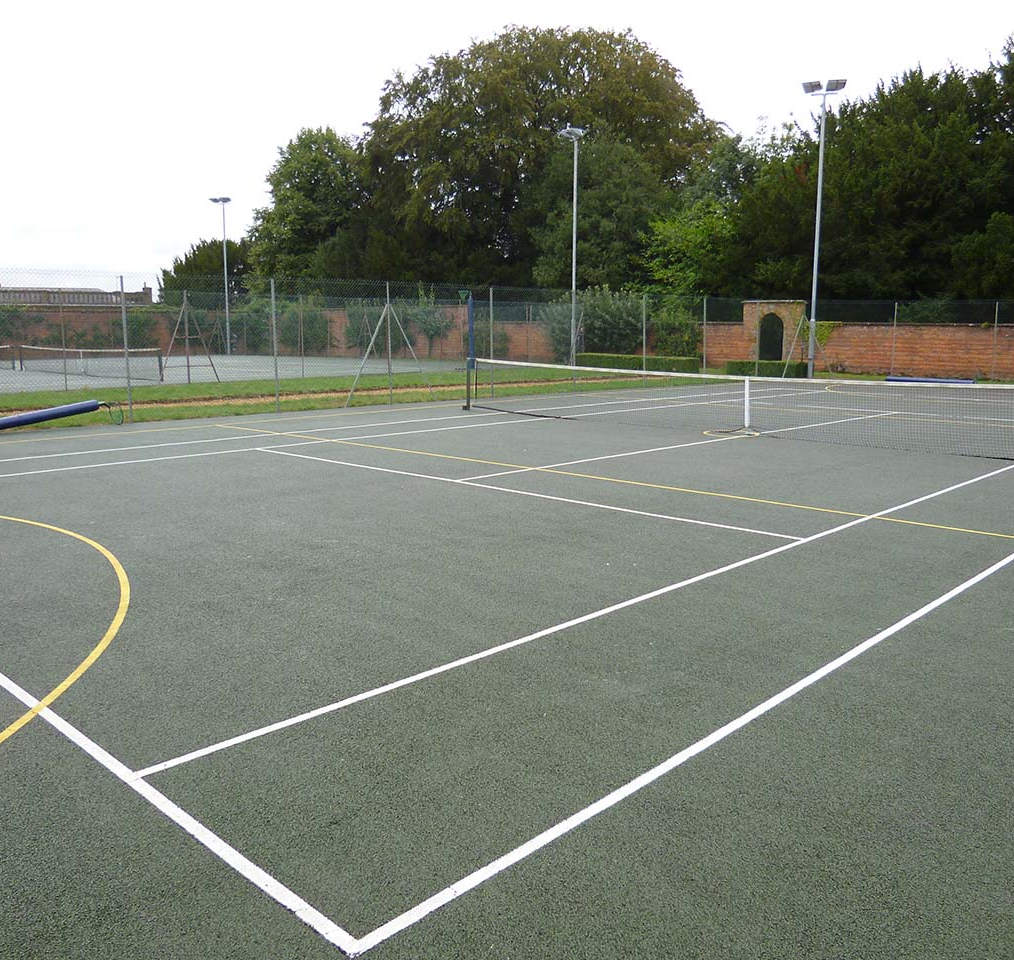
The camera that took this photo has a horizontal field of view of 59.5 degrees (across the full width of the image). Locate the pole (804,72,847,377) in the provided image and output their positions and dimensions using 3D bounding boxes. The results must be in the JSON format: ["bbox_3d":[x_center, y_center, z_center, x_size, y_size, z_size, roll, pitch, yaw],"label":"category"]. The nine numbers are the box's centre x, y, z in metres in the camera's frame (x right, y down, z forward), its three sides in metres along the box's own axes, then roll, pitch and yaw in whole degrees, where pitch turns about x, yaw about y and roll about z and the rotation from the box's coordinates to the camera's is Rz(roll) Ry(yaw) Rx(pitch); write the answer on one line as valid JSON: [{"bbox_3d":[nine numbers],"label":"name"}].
[{"bbox_3d":[11.084,-8.741,31.674,1.500,10.312,0.800,3,10,18],"label":"pole"}]

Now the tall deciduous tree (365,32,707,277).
[{"bbox_3d":[2.237,-19.311,60.629,23.600,21.699,22.000,1,9,2],"label":"tall deciduous tree"}]

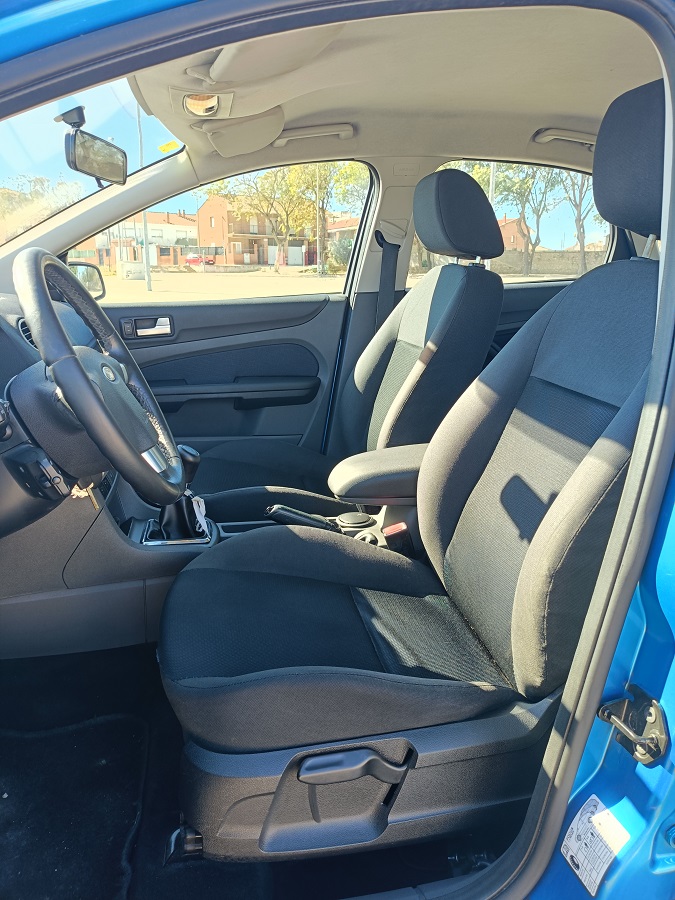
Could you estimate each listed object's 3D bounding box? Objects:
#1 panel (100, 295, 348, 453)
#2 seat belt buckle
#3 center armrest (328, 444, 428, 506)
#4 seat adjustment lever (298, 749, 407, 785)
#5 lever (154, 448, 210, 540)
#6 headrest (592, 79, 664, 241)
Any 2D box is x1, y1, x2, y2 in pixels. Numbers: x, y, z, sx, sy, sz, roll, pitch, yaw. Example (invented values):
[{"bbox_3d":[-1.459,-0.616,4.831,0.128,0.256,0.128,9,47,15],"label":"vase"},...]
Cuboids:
[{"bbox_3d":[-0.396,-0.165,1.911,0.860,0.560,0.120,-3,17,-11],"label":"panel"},{"bbox_3d":[0.124,0.186,1.302,0.052,0.080,0.030,-18,19,-6],"label":"seat belt buckle"},{"bbox_3d":[0.124,0.043,1.361,0.290,0.105,0.140,-3,17,-11],"label":"center armrest"},{"bbox_3d":[0.022,0.373,0.768,0.138,0.038,0.033,-3,17,-11],"label":"seat adjustment lever"},{"bbox_3d":[-0.306,0.084,1.286,0.100,0.180,0.090,-3,17,-11],"label":"lever"},{"bbox_3d":[0.480,-0.394,0.915,0.150,0.195,0.250,-3,17,-11],"label":"headrest"}]

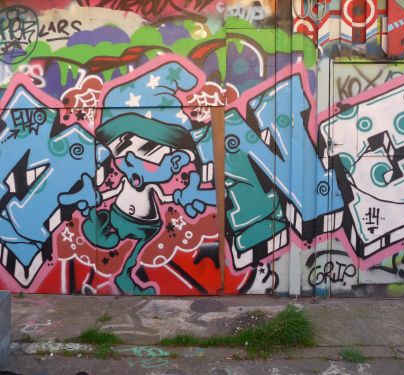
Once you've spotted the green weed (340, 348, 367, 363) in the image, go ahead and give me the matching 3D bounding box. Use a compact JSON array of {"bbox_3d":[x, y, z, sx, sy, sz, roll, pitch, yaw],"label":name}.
[{"bbox_3d":[0.968,1.078,2.695,0.155,0.065,0.110,0,3,0],"label":"green weed"}]

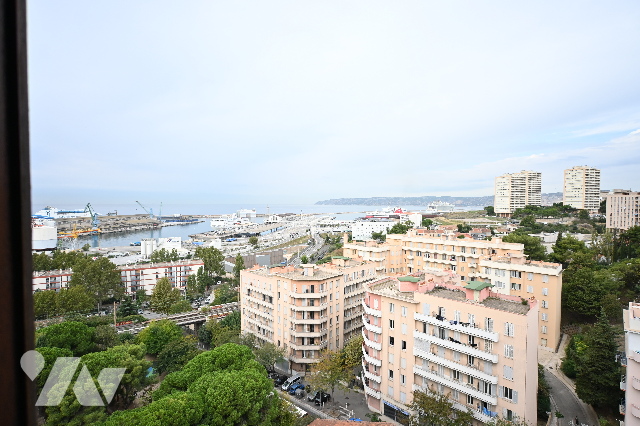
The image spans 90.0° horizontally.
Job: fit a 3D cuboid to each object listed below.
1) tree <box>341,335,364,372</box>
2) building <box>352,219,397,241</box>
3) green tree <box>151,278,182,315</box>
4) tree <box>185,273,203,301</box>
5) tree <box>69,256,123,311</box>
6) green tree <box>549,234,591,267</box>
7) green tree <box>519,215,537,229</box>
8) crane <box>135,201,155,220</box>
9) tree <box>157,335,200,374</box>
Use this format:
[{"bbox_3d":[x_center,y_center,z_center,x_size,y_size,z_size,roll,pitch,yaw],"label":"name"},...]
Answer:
[{"bbox_3d":[7.010,30.750,69.000,6.200,9.000,6.200,0,2,0],"label":"tree"},{"bbox_3d":[64.840,20.310,377.850,50.000,24.000,24.000,0,2,0],"label":"building"},{"bbox_3d":[-61.390,32.960,127.660,11.500,14.900,11.500,-1,2,-26],"label":"green tree"},{"bbox_3d":[-58.363,33.925,147.168,7.042,12.710,7.042,-1,2,-22],"label":"tree"},{"bbox_3d":[-92.664,28.687,132.000,18.800,20.500,18.300,-1,2,-35],"label":"tree"},{"bbox_3d":[86.599,13.363,111.000,12.000,13.000,11.800,1,2,38],"label":"green tree"},{"bbox_3d":[172.810,7.290,266.150,12.600,11.200,12.600,1,2,33],"label":"green tree"},{"bbox_3d":[-503.440,-8.630,920.000,46.000,52.000,14.000,0,2,-9],"label":"crane"},{"bbox_3d":[-31.415,31.193,71.000,9.200,8.800,9.000,-1,2,-24],"label":"tree"}]

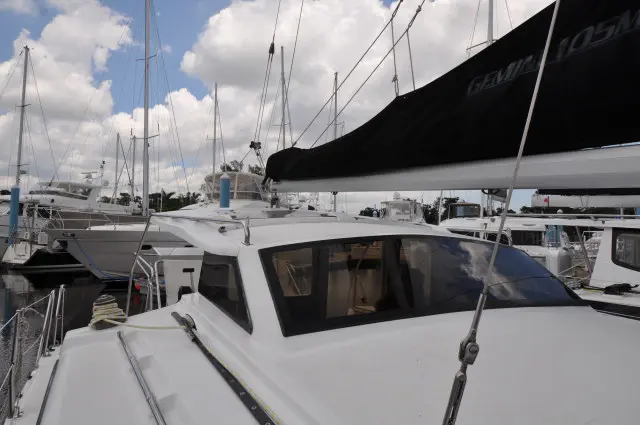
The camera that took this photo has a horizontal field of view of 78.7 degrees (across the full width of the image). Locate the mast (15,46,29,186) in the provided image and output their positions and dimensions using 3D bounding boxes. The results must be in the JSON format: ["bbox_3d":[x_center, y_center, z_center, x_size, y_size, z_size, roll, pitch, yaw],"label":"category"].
[{"bbox_3d":[-20.385,-5.229,26.703,0.180,12.370,0.220,2,-3,-18],"label":"mast"}]

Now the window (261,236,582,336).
[{"bbox_3d":[0.733,0.373,2.298,2.100,0.230,0.610,3,42,-25],"label":"window"}]

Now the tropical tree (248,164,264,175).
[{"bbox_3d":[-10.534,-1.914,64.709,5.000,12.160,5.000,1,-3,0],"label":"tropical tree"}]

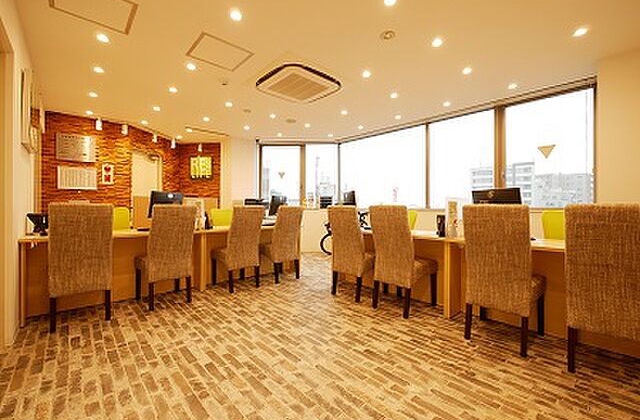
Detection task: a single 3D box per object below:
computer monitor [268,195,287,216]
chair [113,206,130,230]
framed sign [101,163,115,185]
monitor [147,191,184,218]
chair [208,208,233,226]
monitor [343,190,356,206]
[{"bbox_3d":[-0.690,0.020,4.330,0.190,0.460,0.460,0,0,22],"label":"computer monitor"},{"bbox_3d":[-2.720,0.476,3.354,0.480,0.990,0.550,0,1,-40],"label":"chair"},{"bbox_3d":[-3.930,-0.662,4.790,0.185,0.390,0.030,0,0,-42],"label":"framed sign"},{"bbox_3d":[-1.850,0.020,3.180,0.190,0.460,0.460,0,0,21],"label":"monitor"},{"bbox_3d":[-1.580,0.479,4.274,0.480,0.970,0.550,0,1,-40],"label":"chair"},{"bbox_3d":[0.412,-0.006,3.600,0.180,0.460,0.460,0,1,-16],"label":"monitor"}]

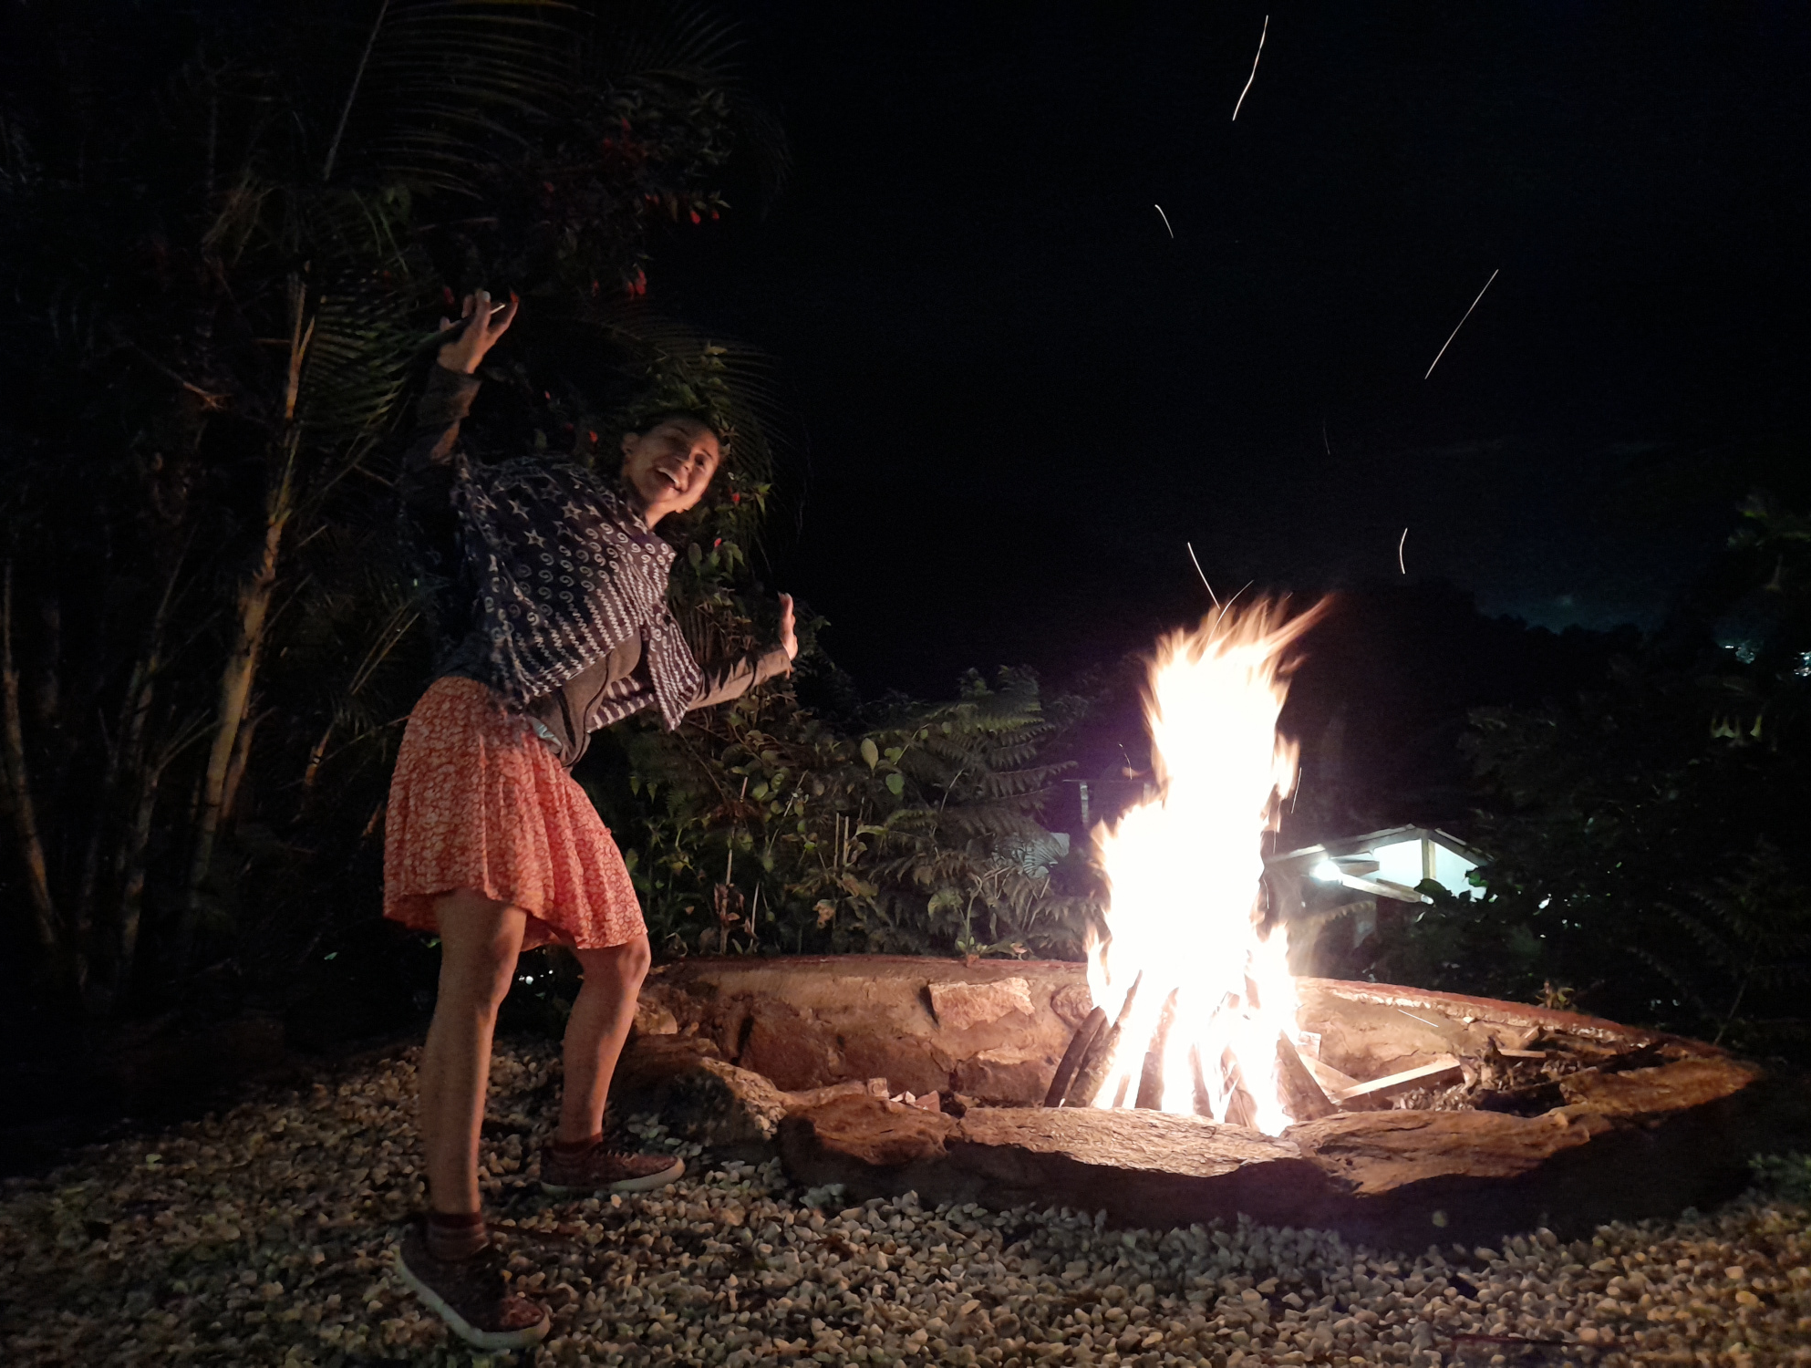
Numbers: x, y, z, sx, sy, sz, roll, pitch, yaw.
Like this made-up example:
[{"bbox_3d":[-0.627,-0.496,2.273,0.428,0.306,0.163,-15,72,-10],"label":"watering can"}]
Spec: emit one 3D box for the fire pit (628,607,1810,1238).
[{"bbox_3d":[0.660,0.413,3.429,2.700,1.250,2.450,0,-4,0],"label":"fire pit"}]

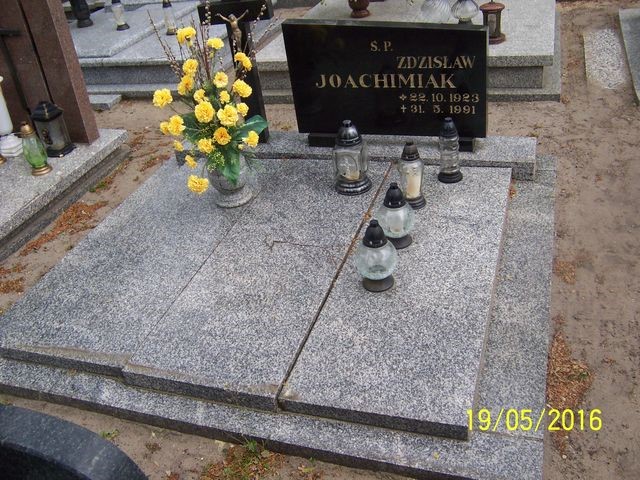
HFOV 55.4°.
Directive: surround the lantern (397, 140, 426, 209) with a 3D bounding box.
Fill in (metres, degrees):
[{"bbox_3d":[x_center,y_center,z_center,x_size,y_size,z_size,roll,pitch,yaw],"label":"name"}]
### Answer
[{"bbox_3d":[0.383,-0.264,2.437,0.091,0.277,0.091,6,37,19],"label":"lantern"}]

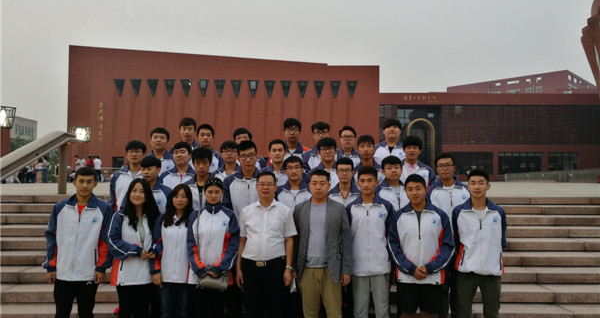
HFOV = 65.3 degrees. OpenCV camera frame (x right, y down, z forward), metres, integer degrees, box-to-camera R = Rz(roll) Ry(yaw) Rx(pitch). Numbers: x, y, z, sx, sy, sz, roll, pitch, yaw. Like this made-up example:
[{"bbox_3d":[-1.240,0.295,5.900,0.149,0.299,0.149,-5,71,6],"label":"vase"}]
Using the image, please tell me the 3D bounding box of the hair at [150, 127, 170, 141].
[{"bbox_3d":[-1.635,-0.289,5.479,0.215,0.160,0.205,0,-1,-7],"label":"hair"}]

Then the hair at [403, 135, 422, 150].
[{"bbox_3d":[1.236,-0.172,5.119,0.200,0.165,0.210,0,-1,9],"label":"hair"}]

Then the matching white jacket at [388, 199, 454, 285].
[{"bbox_3d":[1.077,0.734,4.140,0.570,0.710,0.330,0,0,10],"label":"matching white jacket"}]

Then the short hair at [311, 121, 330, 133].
[{"bbox_3d":[0.245,-0.360,5.601,0.200,0.165,0.210,0,0,0],"label":"short hair"}]

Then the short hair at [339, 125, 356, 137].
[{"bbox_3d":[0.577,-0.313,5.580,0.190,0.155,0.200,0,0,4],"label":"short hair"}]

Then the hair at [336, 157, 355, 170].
[{"bbox_3d":[0.447,0.060,4.620,0.178,0.150,0.205,0,-1,3],"label":"hair"}]

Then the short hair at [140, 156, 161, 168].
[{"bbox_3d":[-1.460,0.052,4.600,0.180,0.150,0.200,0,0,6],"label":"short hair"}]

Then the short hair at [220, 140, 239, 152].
[{"bbox_3d":[-0.774,-0.123,5.155,0.190,0.150,0.205,0,-1,-5],"label":"short hair"}]

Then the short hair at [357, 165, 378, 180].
[{"bbox_3d":[0.620,0.148,4.271,0.180,0.165,0.205,0,0,9],"label":"short hair"}]

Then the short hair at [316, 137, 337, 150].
[{"bbox_3d":[0.295,-0.152,5.151,0.200,0.170,0.215,0,0,0],"label":"short hair"}]

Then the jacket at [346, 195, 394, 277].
[{"bbox_3d":[0.634,0.695,4.250,0.500,0.710,0.290,0,0,7],"label":"jacket"}]

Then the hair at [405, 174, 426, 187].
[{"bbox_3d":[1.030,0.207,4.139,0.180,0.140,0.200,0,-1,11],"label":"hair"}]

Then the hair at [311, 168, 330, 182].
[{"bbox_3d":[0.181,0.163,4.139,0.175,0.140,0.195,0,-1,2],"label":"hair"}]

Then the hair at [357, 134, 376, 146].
[{"bbox_3d":[0.729,-0.172,5.170,0.185,0.165,0.210,0,0,6],"label":"hair"}]

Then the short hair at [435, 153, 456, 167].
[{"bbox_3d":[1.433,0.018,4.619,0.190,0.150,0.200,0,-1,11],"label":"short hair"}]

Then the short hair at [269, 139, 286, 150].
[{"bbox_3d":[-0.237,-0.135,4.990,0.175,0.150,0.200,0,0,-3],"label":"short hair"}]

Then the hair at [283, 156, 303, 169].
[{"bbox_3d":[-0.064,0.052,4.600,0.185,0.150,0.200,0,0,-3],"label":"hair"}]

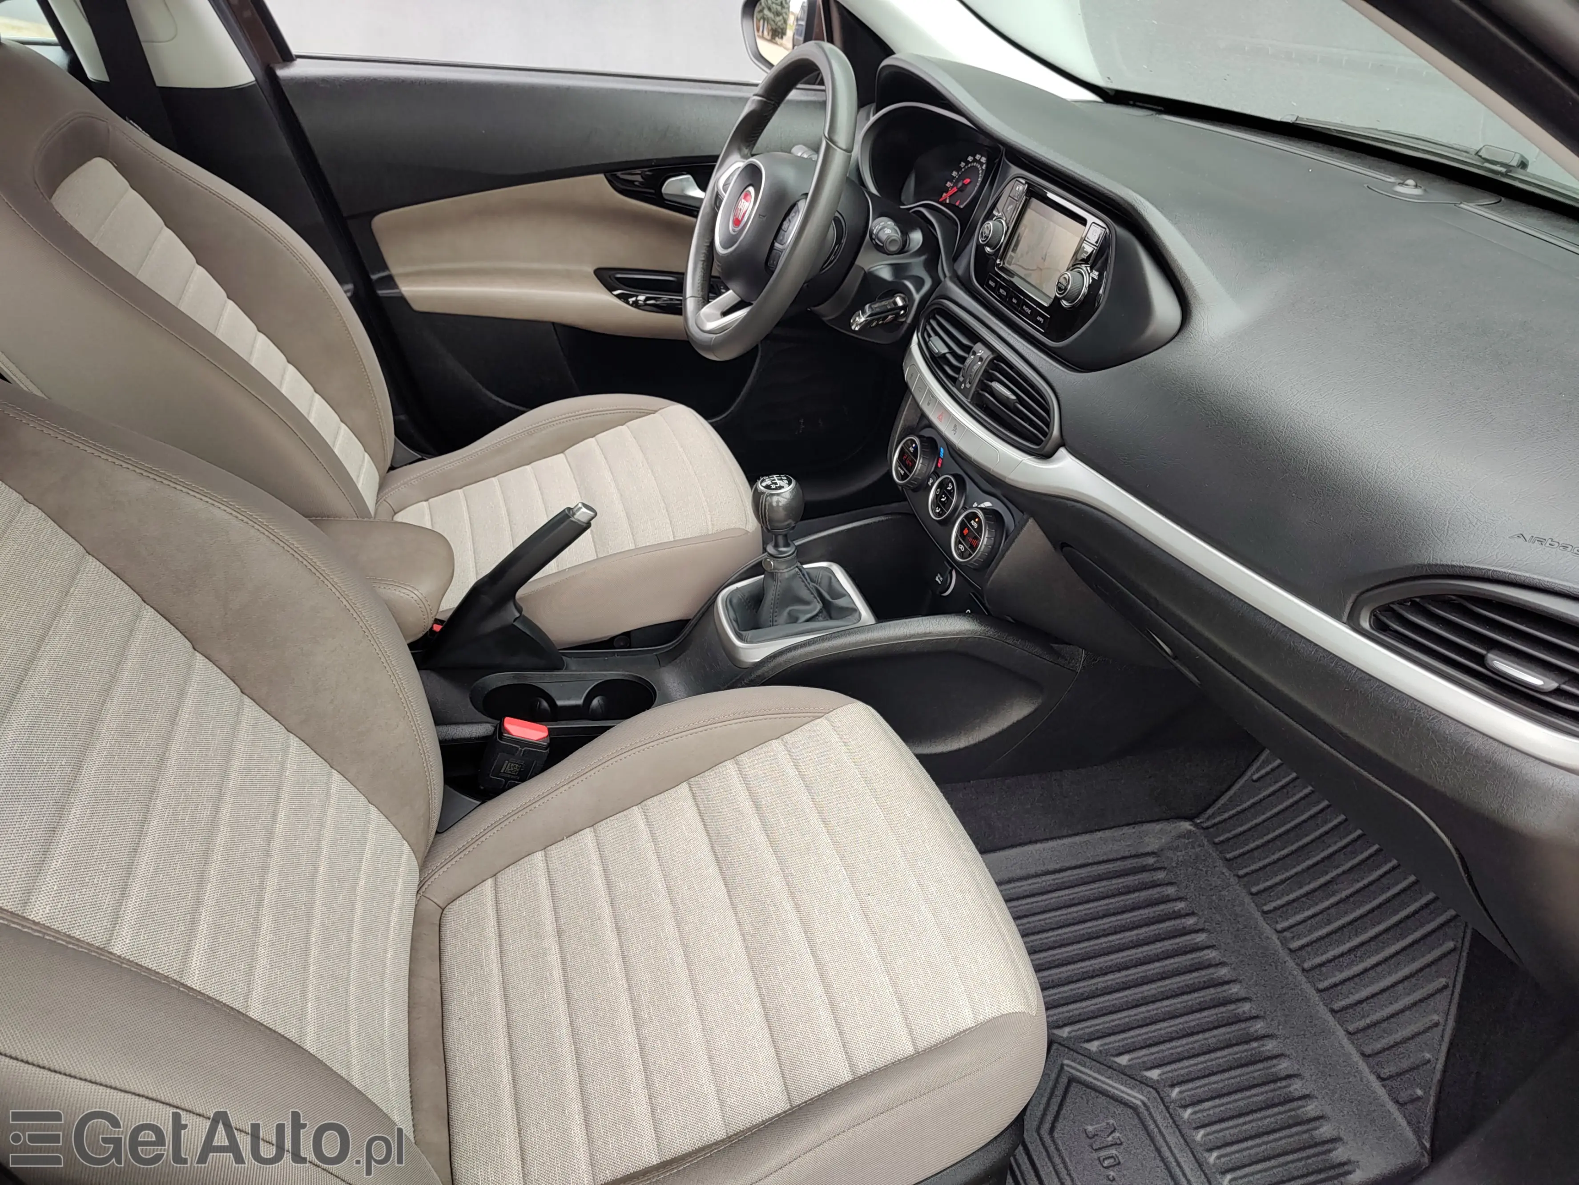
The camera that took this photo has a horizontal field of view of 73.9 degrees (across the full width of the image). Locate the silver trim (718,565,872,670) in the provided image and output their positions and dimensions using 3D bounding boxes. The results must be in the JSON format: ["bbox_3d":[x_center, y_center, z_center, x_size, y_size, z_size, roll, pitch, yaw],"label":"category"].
[{"bbox_3d":[0.001,0.020,1.077,0.138,0.028,0.130,-13,34,-11],"label":"silver trim"}]

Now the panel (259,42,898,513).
[{"bbox_3d":[-0.218,-0.465,1.548,0.870,0.610,0.130,-9,33,-14],"label":"panel"}]

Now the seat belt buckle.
[{"bbox_3d":[-0.234,0.145,0.890,0.044,0.077,0.027,14,25,-18],"label":"seat belt buckle"}]

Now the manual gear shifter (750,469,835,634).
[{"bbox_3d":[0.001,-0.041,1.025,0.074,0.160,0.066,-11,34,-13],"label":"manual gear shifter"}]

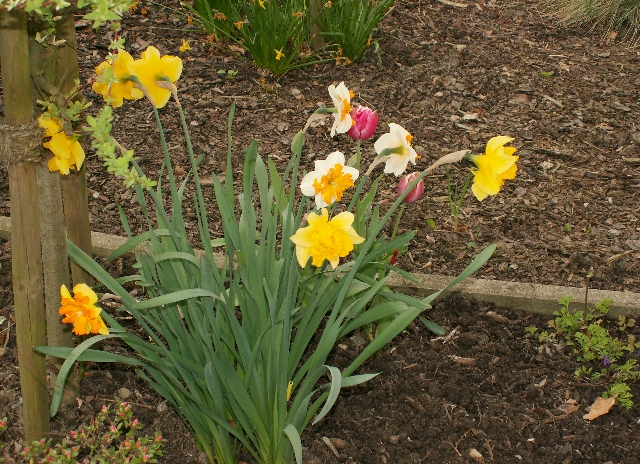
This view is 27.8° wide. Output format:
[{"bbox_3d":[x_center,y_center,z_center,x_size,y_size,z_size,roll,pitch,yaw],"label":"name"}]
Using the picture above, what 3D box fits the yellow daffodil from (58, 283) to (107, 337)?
[{"bbox_3d":[-0.323,0.106,1.770,0.068,0.073,0.048,10,31,26],"label":"yellow daffodil"}]

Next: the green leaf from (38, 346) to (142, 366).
[{"bbox_3d":[-0.310,0.167,1.740,0.146,0.022,0.040,0,20,0],"label":"green leaf"}]

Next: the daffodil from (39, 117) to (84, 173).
[{"bbox_3d":[-0.342,-0.114,1.710,0.050,0.072,0.072,-23,8,28],"label":"daffodil"}]

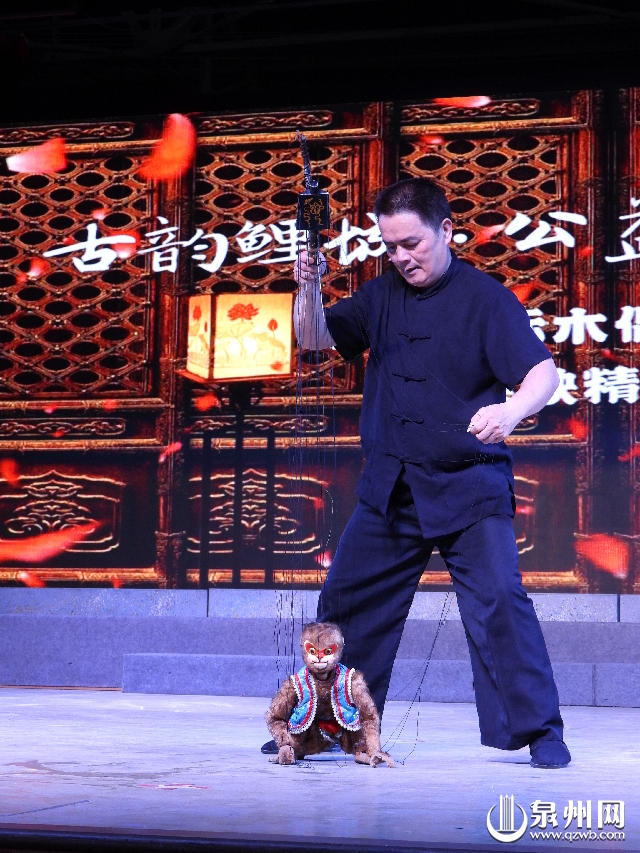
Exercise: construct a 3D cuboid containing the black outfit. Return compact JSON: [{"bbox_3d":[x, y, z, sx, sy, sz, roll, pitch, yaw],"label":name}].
[{"bbox_3d":[0.308,0.195,5.200,0.670,1.300,0.420,-1,-4,21],"label":"black outfit"}]

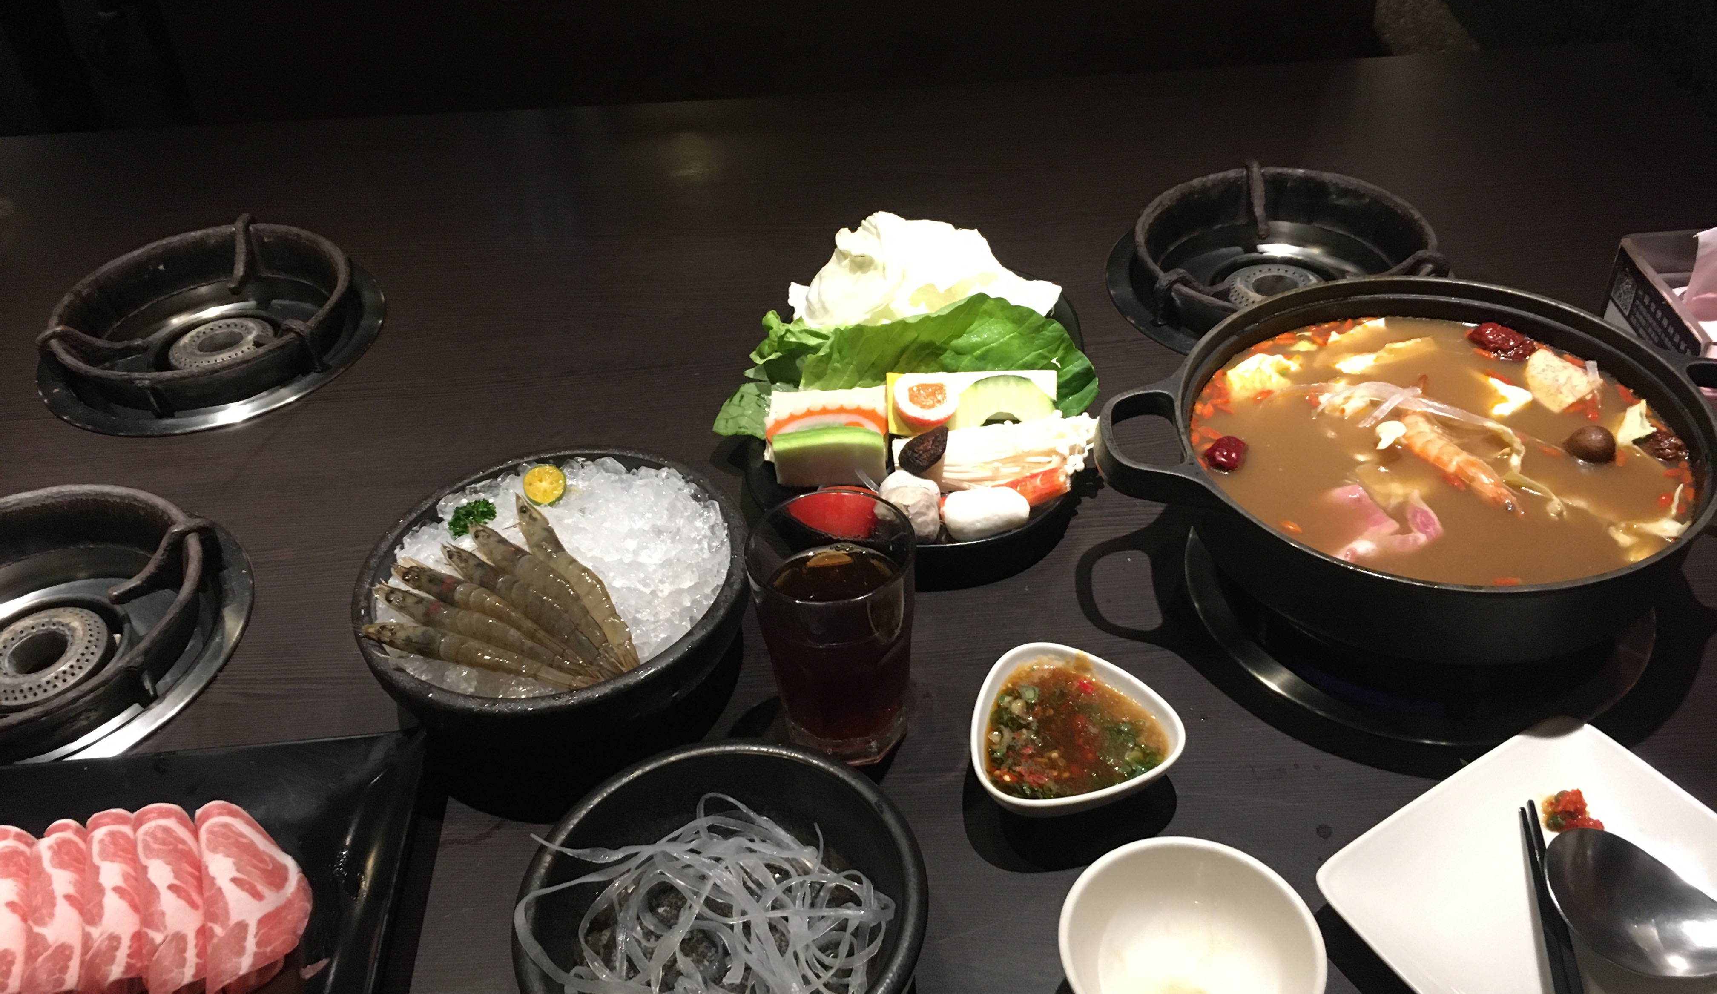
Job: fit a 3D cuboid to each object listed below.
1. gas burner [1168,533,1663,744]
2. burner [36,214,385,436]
[{"bbox_3d":[0.296,0.028,0.760,0.237,0.048,0.237,-3,40,2],"label":"gas burner"},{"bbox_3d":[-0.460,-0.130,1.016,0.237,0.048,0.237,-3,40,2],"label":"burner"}]

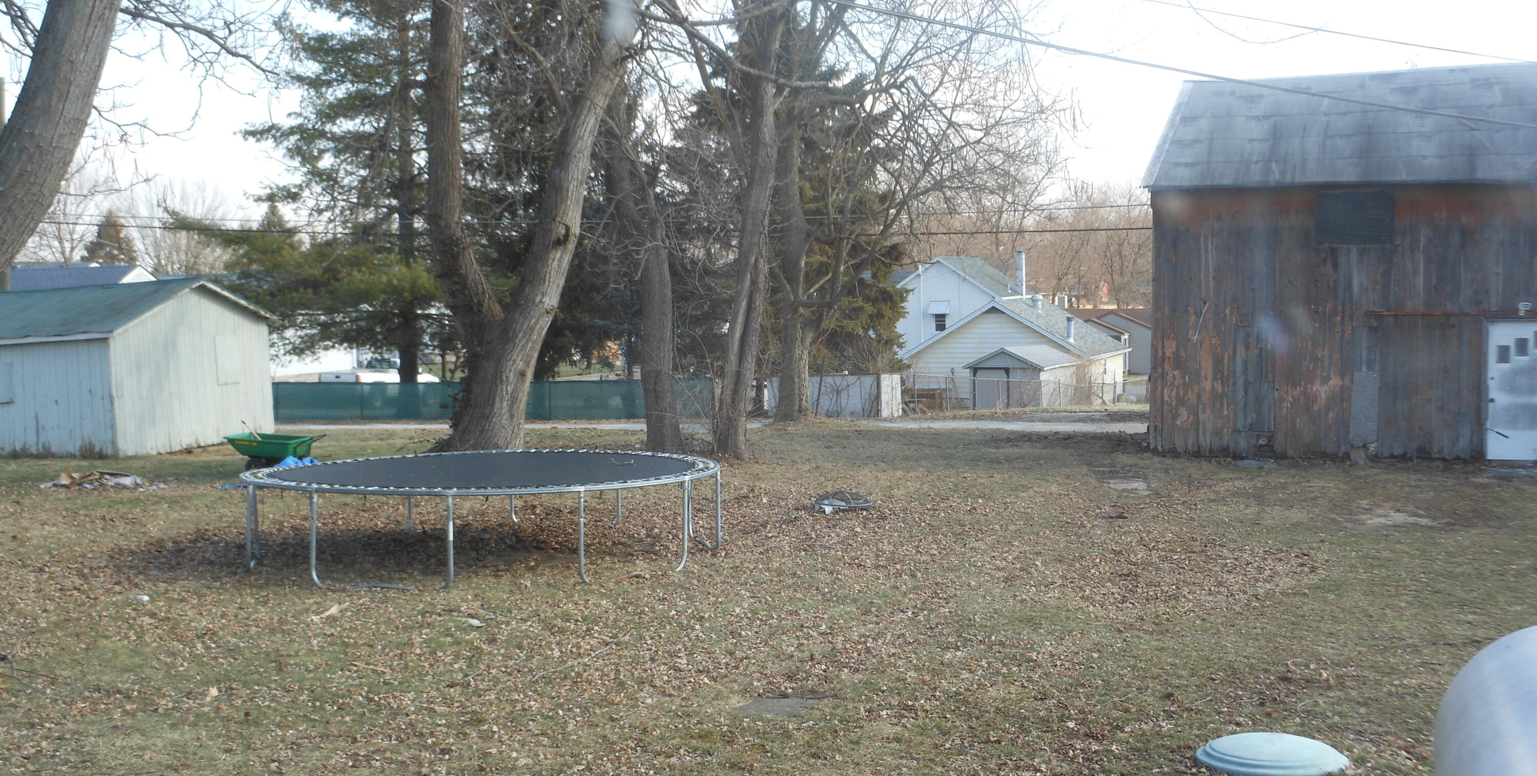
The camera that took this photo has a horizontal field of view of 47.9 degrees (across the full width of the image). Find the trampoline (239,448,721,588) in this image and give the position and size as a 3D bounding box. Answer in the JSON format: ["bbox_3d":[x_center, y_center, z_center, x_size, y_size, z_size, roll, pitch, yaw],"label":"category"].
[{"bbox_3d":[-2.659,1.166,16.291,4.400,0.820,4.400,-1,2,0],"label":"trampoline"}]

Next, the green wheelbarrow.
[{"bbox_3d":[-6.906,0.930,24.352,1.380,0.600,0.740,0,2,11],"label":"green wheelbarrow"}]

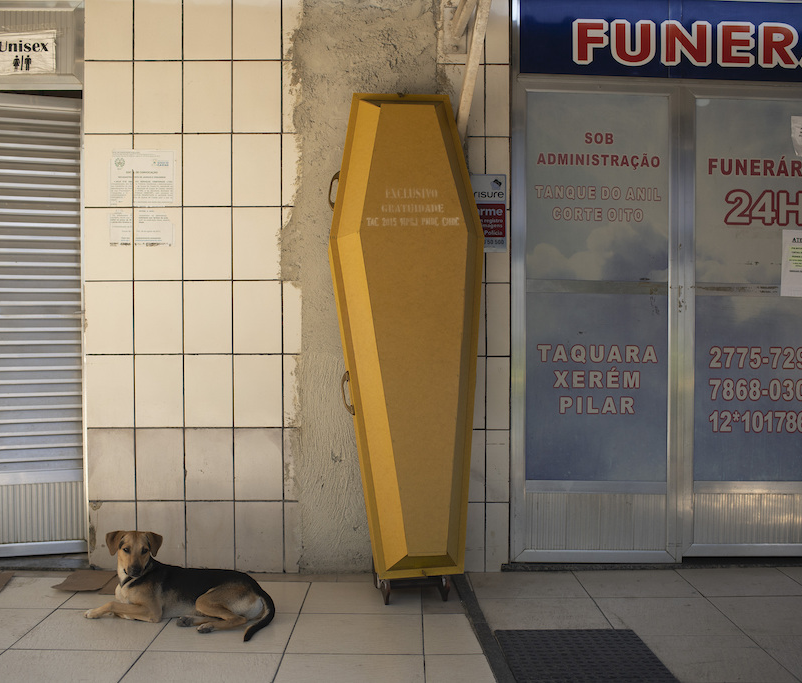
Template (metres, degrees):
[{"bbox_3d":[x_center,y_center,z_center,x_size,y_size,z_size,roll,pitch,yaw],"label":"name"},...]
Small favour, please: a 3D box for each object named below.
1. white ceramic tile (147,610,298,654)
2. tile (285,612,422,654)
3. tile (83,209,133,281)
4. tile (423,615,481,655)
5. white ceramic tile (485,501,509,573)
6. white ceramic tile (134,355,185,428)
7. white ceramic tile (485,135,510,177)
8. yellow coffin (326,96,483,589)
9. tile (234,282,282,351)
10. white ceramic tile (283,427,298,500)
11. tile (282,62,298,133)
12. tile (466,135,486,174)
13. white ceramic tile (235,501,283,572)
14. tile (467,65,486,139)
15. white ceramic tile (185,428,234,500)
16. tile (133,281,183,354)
[{"bbox_3d":[-0.596,0.996,3.397,0.450,0.010,0.449,0,1,1],"label":"white ceramic tile"},{"bbox_3d":[-0.147,1.011,3.434,0.450,0.010,0.450,0,1,1],"label":"tile"},{"bbox_3d":[-1.248,-0.416,4.266,0.207,0.311,0.010,0,1,1],"label":"tile"},{"bbox_3d":[0.168,1.019,3.460,0.190,0.010,0.456,0,1,-1],"label":"tile"},{"bbox_3d":[0.417,0.839,4.268,0.100,0.293,0.010,0,1,1],"label":"white ceramic tile"},{"bbox_3d":[-1.036,0.215,4.275,0.209,0.312,0.010,0,1,1],"label":"white ceramic tile"},{"bbox_3d":[0.402,-0.697,4.135,0.099,0.297,0.010,0,1,0],"label":"white ceramic tile"},{"bbox_3d":[0.041,-0.043,3.820,0.600,1.870,0.350,-2,-6,-8],"label":"yellow coffin"},{"bbox_3d":[-0.601,-0.100,4.186,0.205,0.304,0.010,0,1,-2],"label":"tile"},{"bbox_3d":[-0.465,0.520,4.201,0.057,0.306,0.010,0,1,-2],"label":"white ceramic tile"},{"bbox_3d":[-0.456,-1.006,4.102,0.061,0.294,0.010,0,1,0],"label":"tile"},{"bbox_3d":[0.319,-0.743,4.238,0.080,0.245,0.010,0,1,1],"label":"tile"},{"bbox_3d":[-0.587,0.809,4.120,0.200,0.300,0.012,0,1,-1],"label":"white ceramic tile"},{"bbox_3d":[0.286,-1.036,4.298,0.153,0.308,0.010,0,1,-1],"label":"tile"},{"bbox_3d":[-0.822,0.529,4.278,0.205,0.309,0.010,0,1,1],"label":"white ceramic tile"},{"bbox_3d":[-1.000,-0.097,4.118,0.203,0.299,0.010,0,1,0],"label":"tile"}]

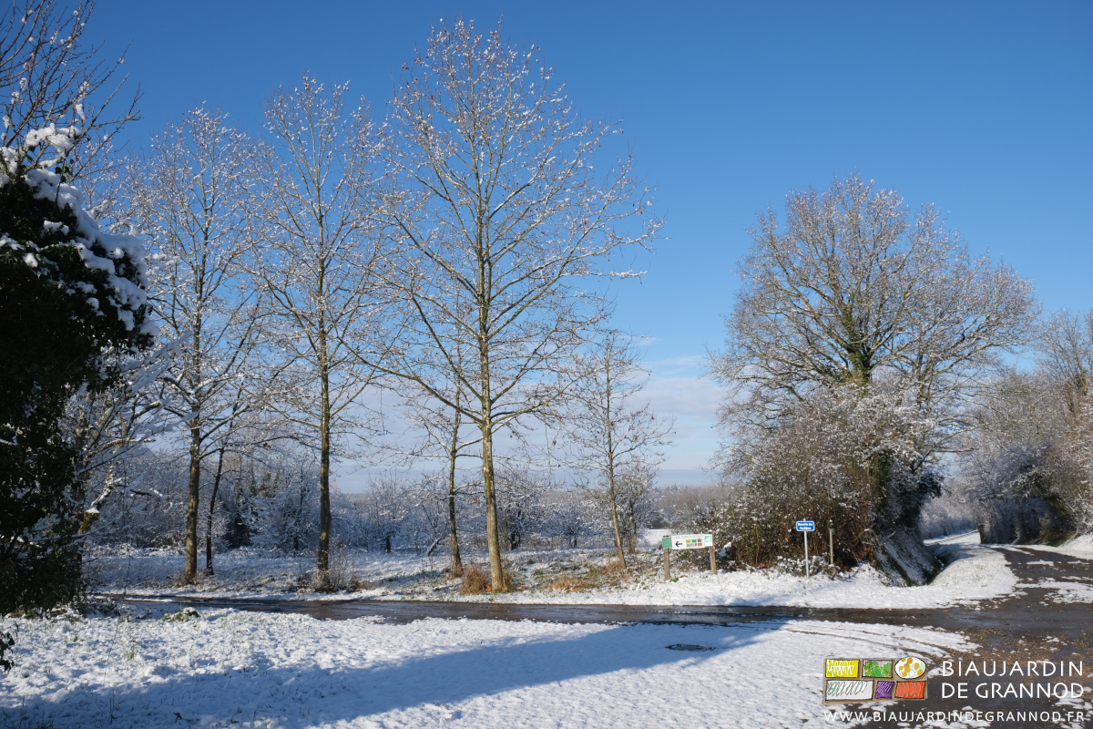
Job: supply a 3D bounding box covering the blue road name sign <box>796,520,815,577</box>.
[{"bbox_3d":[6.322,4.471,19.962,0.460,1.398,0.070,-5,-11,17],"label":"blue road name sign"}]

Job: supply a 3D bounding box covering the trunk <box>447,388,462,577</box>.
[{"bbox_3d":[-2.635,3.340,23.595,0.425,5.352,0.378,-1,-10,0],"label":"trunk"}]

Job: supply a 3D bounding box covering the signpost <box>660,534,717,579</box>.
[{"bbox_3d":[3.632,4.849,20.929,1.550,1.130,0.130,4,-12,-26],"label":"signpost"}]

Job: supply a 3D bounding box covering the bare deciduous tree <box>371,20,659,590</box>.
[{"bbox_3d":[-0.742,-1.811,19.343,6.835,13.886,6.152,-1,-10,0],"label":"bare deciduous tree"}]

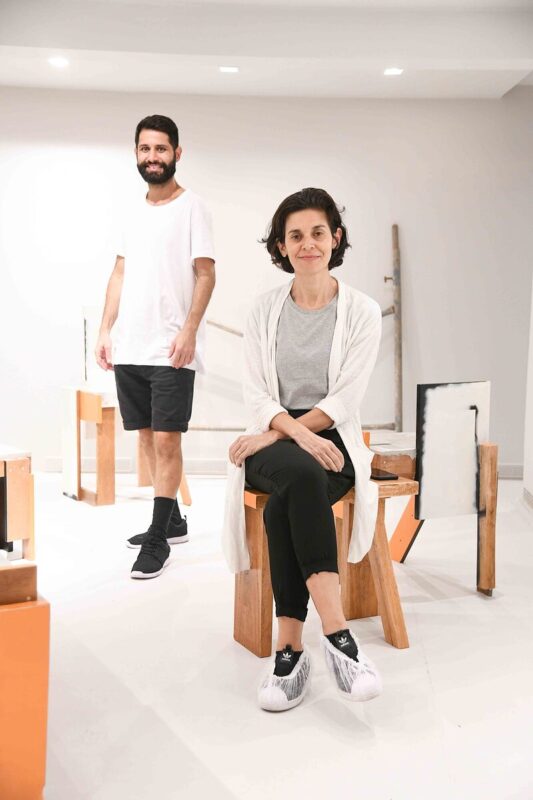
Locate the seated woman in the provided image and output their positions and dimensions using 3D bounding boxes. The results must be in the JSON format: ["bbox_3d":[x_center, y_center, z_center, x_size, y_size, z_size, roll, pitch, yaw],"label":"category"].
[{"bbox_3d":[0.108,0.055,2.900,0.494,1.355,0.846,1,4,0],"label":"seated woman"}]

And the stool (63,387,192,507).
[{"bbox_3d":[-0.730,0.238,5.408,0.534,0.574,0.625,-2,5,-32],"label":"stool"}]

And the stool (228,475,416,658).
[{"bbox_3d":[0.174,0.486,3.092,0.594,0.468,0.383,-1,5,-28],"label":"stool"}]

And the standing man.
[{"bbox_3d":[-0.417,-0.236,4.028,0.504,1.743,0.504,3,5,23],"label":"standing man"}]

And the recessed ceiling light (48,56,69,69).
[{"bbox_3d":[-1.144,-1.857,5.621,0.111,0.030,0.111,1,4,0],"label":"recessed ceiling light"}]

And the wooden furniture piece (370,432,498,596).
[{"bbox_3d":[0.508,0.398,3.734,0.402,0.529,0.676,-2,5,-29],"label":"wooden furniture piece"}]

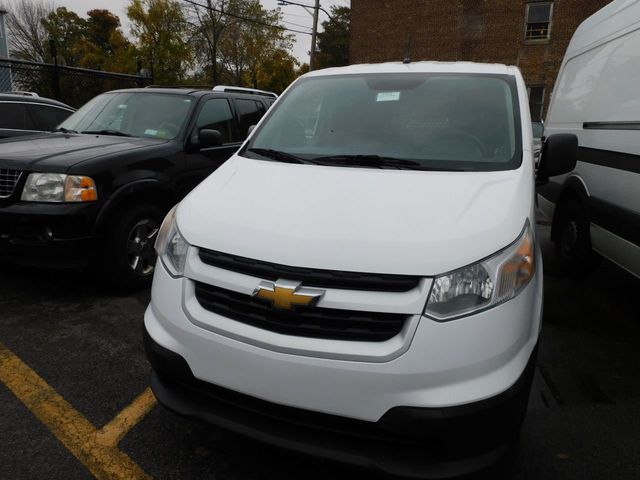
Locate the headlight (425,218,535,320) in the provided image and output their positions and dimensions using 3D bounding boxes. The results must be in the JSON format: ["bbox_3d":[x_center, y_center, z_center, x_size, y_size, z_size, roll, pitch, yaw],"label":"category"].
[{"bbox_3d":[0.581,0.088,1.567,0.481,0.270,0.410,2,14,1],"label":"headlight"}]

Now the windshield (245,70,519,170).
[{"bbox_3d":[0.329,-0.695,2.475,1.470,0.130,1.048,7,49,20],"label":"windshield"}]

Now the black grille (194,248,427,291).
[{"bbox_3d":[-0.095,0.109,1.595,0.890,0.070,0.130,7,15,20],"label":"black grille"}]

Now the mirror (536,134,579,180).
[{"bbox_3d":[1.228,-0.428,2.300,0.175,0.245,0.140,7,15,20],"label":"mirror"}]

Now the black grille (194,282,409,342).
[{"bbox_3d":[-0.109,0.253,1.601,0.860,0.155,0.130,7,15,20],"label":"black grille"}]

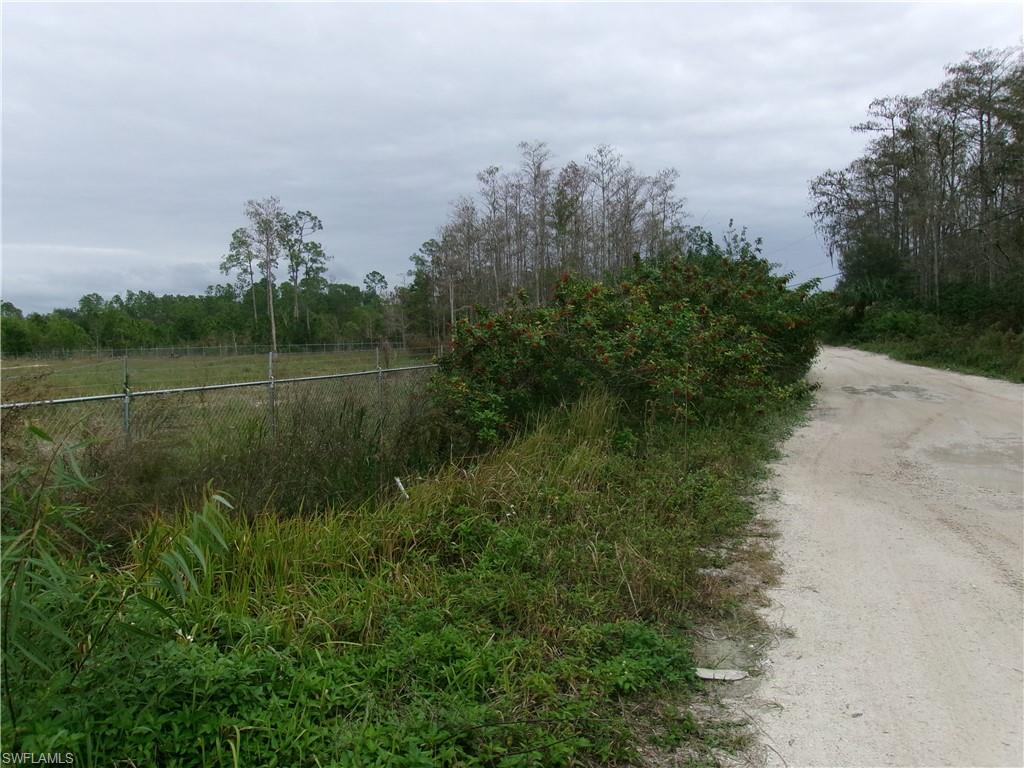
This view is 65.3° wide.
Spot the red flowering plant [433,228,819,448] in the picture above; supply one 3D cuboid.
[{"bbox_3d":[2.200,-1.170,15.700,7.200,3.900,5.600,1,4,10],"label":"red flowering plant"}]

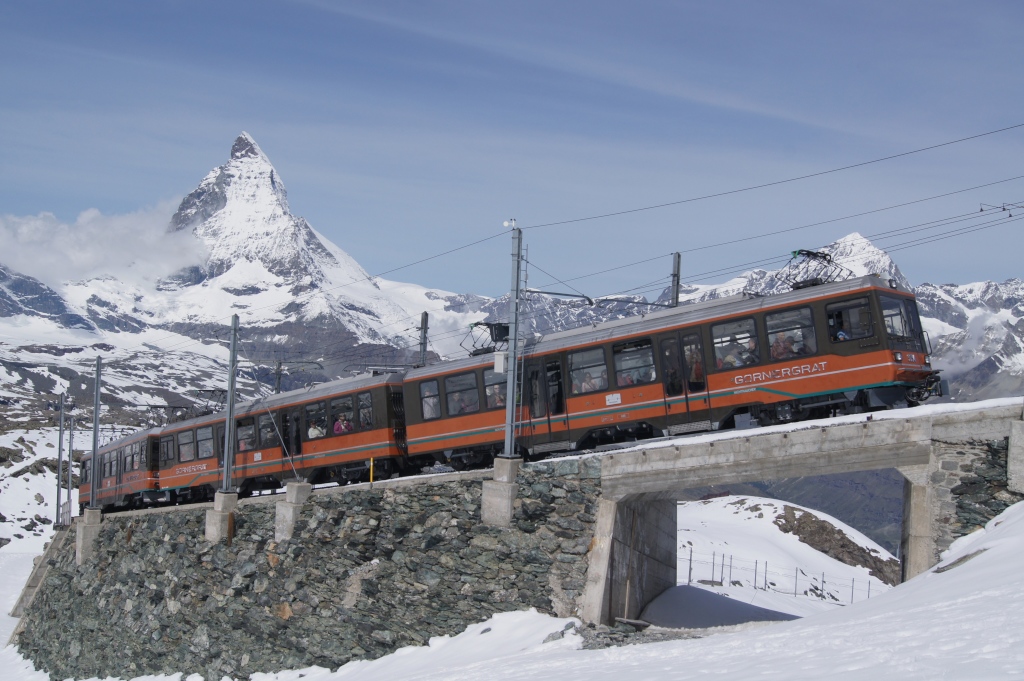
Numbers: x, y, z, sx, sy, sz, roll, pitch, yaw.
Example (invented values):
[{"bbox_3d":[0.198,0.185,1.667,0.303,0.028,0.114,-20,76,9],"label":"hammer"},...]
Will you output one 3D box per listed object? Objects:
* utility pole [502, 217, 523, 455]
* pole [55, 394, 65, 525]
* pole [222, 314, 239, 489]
[{"bbox_3d":[0.050,0.057,34.300,0.210,6.610,0.210,2,0,36],"label":"utility pole"},{"bbox_3d":[-24.183,6.340,64.000,0.210,7.050,0.210,2,0,-26],"label":"pole"},{"bbox_3d":[-10.381,2.320,44.200,0.210,6.540,0.210,2,0,-44],"label":"pole"}]

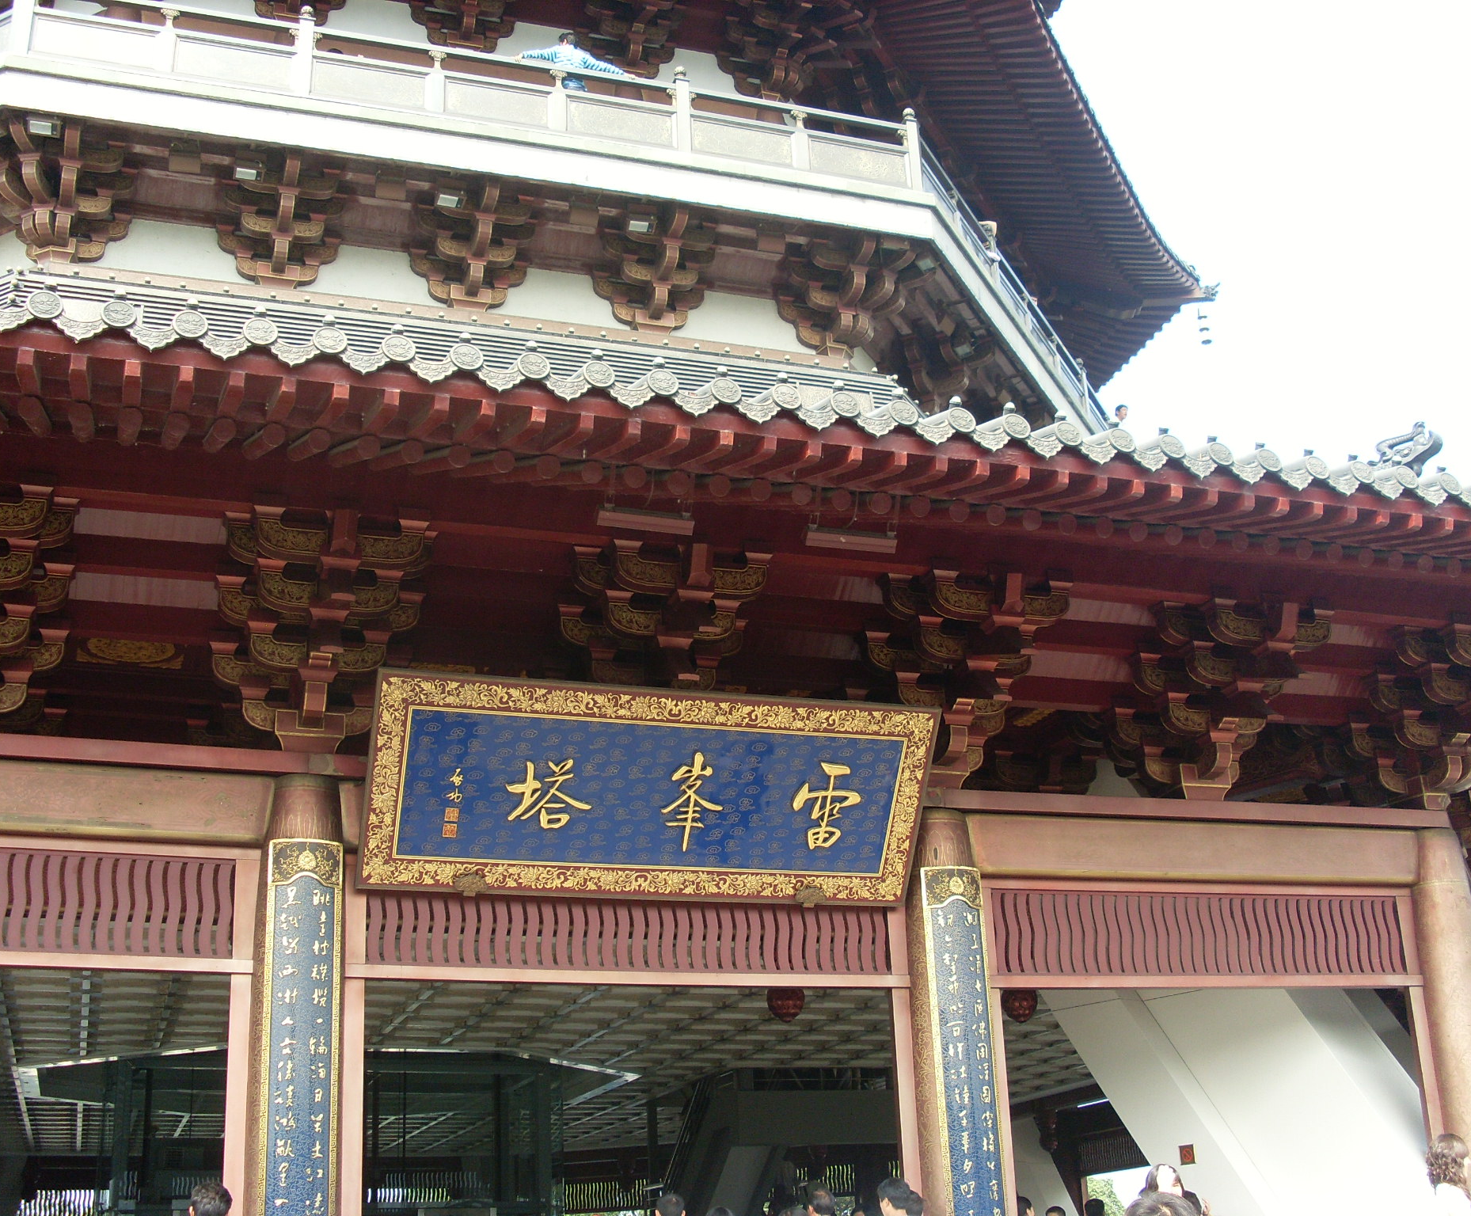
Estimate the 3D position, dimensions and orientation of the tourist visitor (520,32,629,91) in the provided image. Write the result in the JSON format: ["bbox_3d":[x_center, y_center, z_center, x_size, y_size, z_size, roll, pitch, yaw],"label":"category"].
[{"bbox_3d":[-1.795,-5.740,19.834,1.380,1.680,0.450,5,-22,-18],"label":"tourist visitor"}]

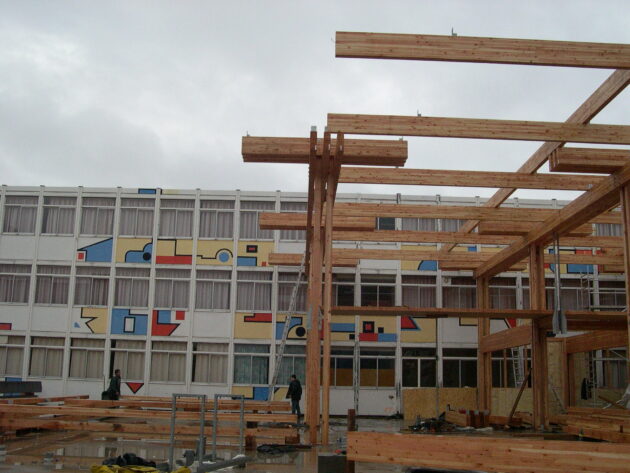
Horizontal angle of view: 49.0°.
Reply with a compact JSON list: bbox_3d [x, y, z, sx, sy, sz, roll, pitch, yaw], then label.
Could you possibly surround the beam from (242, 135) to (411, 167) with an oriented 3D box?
[{"bbox_3d":[0.229,-1.919,15.682,3.691,0.413,0.600,2,-11,-1],"label":"beam"}]

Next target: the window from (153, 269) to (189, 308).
[{"bbox_3d":[-6.108,2.282,29.546,1.607,1.752,0.120,1,-11,-1],"label":"window"}]

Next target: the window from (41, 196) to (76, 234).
[{"bbox_3d":[-11.433,-0.938,30.913,1.500,1.750,0.150,1,-12,0],"label":"window"}]

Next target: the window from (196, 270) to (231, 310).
[{"bbox_3d":[-4.401,2.351,30.203,1.448,1.745,0.150,2,-11,-1],"label":"window"}]

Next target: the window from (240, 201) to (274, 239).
[{"bbox_3d":[-2.574,-0.705,30.865,1.500,1.750,0.150,1,-12,0],"label":"window"}]

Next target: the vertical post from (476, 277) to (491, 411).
[{"bbox_3d":[6.960,4.510,28.479,0.450,6.023,0.300,2,-11,-1],"label":"vertical post"}]

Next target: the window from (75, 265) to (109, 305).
[{"bbox_3d":[-9.648,2.168,30.003,1.630,1.770,0.120,1,-11,-1],"label":"window"}]

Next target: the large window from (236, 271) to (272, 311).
[{"bbox_3d":[-2.642,2.348,30.088,1.550,1.800,0.120,1,-11,-1],"label":"large window"}]

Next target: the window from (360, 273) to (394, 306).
[{"bbox_3d":[2.745,2.494,30.145,1.490,1.730,0.120,1,-11,-1],"label":"window"}]

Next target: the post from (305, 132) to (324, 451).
[{"bbox_3d":[-0.009,0.997,15.302,0.290,6.930,0.270,1,-11,-1],"label":"post"}]

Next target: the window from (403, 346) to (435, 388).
[{"bbox_3d":[4.467,5.608,29.576,1.500,1.720,0.150,1,-12,0],"label":"window"}]

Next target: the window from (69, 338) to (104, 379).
[{"bbox_3d":[-9.746,5.219,29.601,1.487,1.738,0.150,2,-11,-1],"label":"window"}]

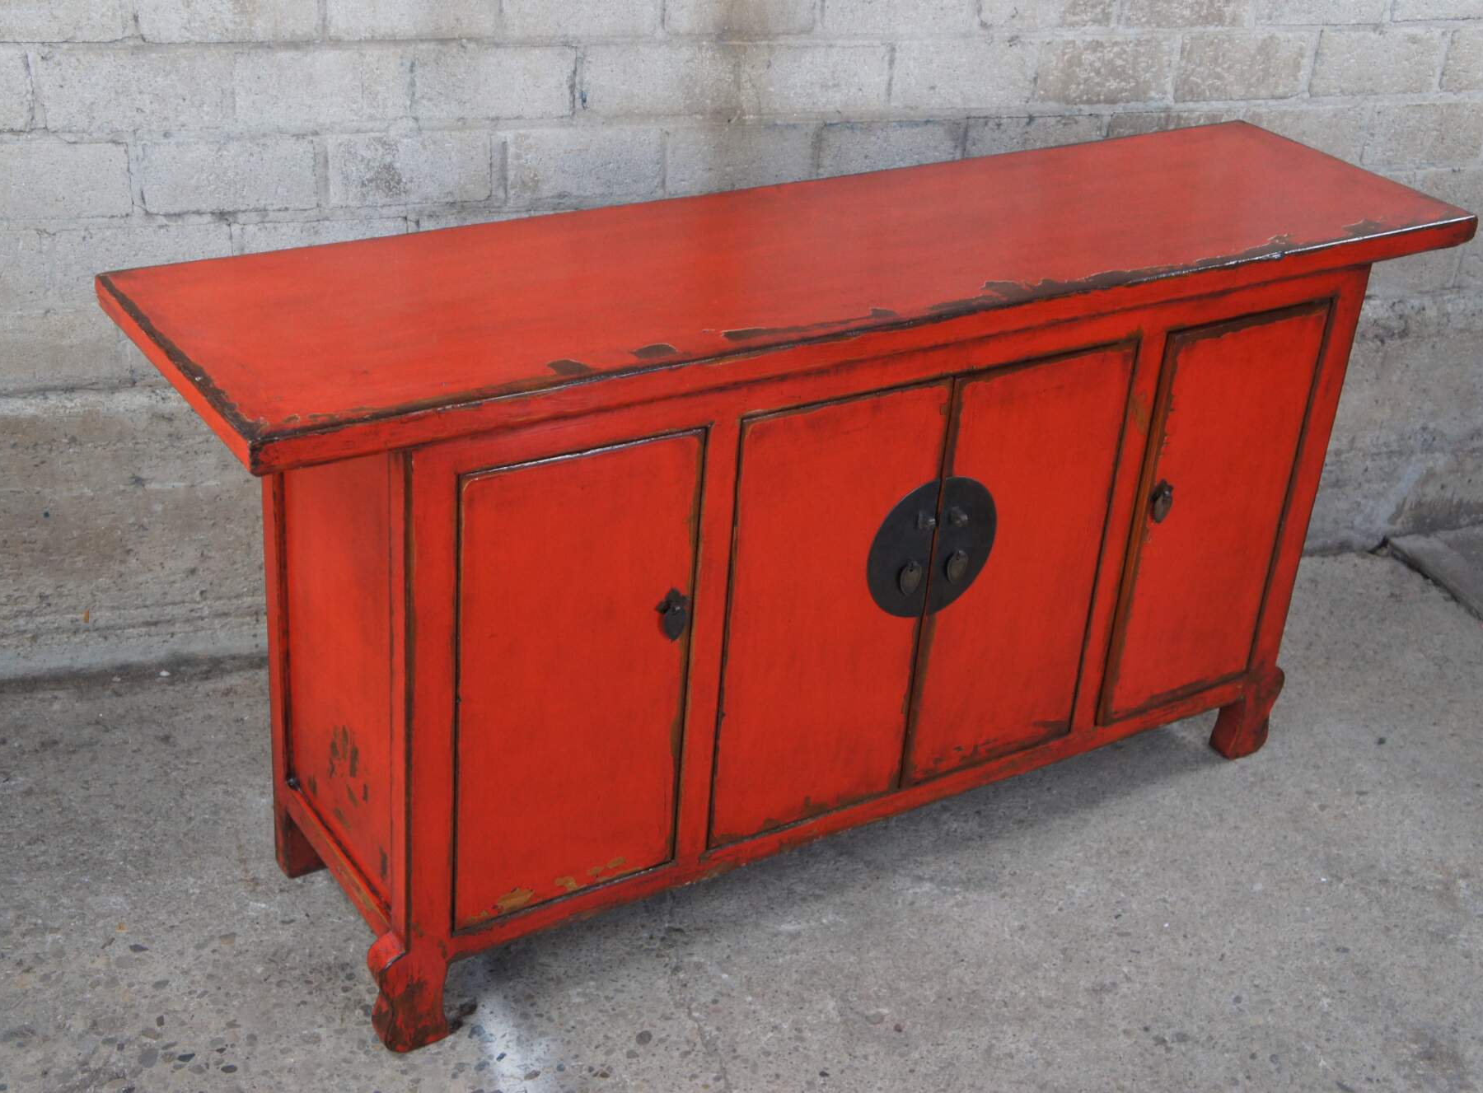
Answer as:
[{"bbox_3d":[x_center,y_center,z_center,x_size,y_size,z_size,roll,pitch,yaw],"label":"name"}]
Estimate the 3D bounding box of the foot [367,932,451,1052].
[{"bbox_3d":[-0.413,0.548,2.434,0.090,0.158,0.052,-14,33,-31],"label":"foot"}]

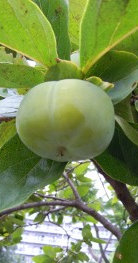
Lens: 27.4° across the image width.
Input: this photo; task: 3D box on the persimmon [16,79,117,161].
[{"bbox_3d":[-0.002,-0.007,0.187,0.064,0.052,0.064,4,-31,2],"label":"persimmon"}]

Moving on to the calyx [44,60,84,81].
[{"bbox_3d":[-0.003,-0.043,0.200,0.029,0.014,0.025,3,-30,1],"label":"calyx"}]

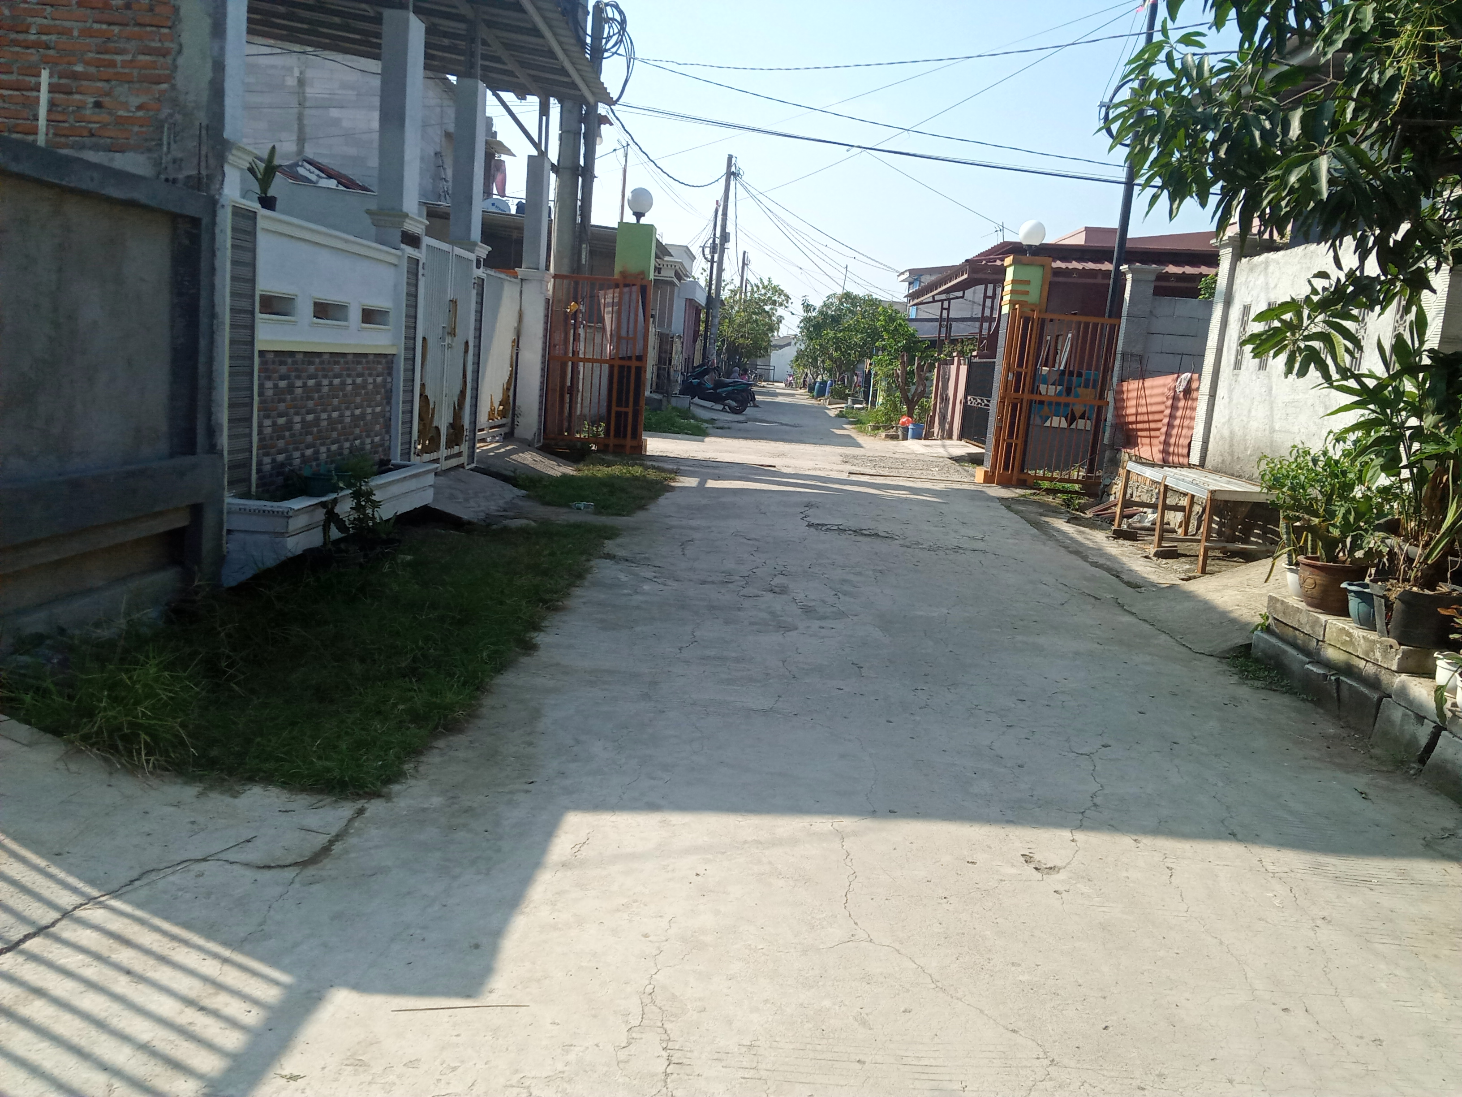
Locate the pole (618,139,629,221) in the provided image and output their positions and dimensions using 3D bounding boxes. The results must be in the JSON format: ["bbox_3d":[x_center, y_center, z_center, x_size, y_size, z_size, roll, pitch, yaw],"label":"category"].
[{"bbox_3d":[-2.467,-5.781,25.442,0.090,5.690,0.090,5,9,1],"label":"pole"}]

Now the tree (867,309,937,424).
[{"bbox_3d":[4.016,-4.312,27.815,1.500,2.680,1.500,5,9,1],"label":"tree"}]

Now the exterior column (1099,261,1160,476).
[{"bbox_3d":[5.093,-2.240,15.066,0.450,2.660,0.420,5,9,1],"label":"exterior column"}]

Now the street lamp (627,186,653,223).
[{"bbox_3d":[-1.220,-4.647,15.984,0.355,0.490,0.355,5,9,1],"label":"street lamp"}]

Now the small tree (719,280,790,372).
[{"bbox_3d":[0.716,-7.540,42.334,2.600,4.130,2.600,5,9,1],"label":"small tree"}]

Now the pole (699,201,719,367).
[{"bbox_3d":[-0.632,-7.174,34.613,0.130,5.830,0.130,5,9,1],"label":"pole"}]

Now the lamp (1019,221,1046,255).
[{"bbox_3d":[4.059,-4.206,15.980,0.365,0.480,0.365,5,9,1],"label":"lamp"}]

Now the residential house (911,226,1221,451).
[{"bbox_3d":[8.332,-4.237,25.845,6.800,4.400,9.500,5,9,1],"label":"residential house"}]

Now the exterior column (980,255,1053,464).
[{"bbox_3d":[3.904,-2.452,16.315,0.580,3.050,0.560,5,9,1],"label":"exterior column"}]

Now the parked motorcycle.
[{"bbox_3d":[-0.365,-4.061,30.247,1.900,1.130,0.720,12,10,10],"label":"parked motorcycle"}]

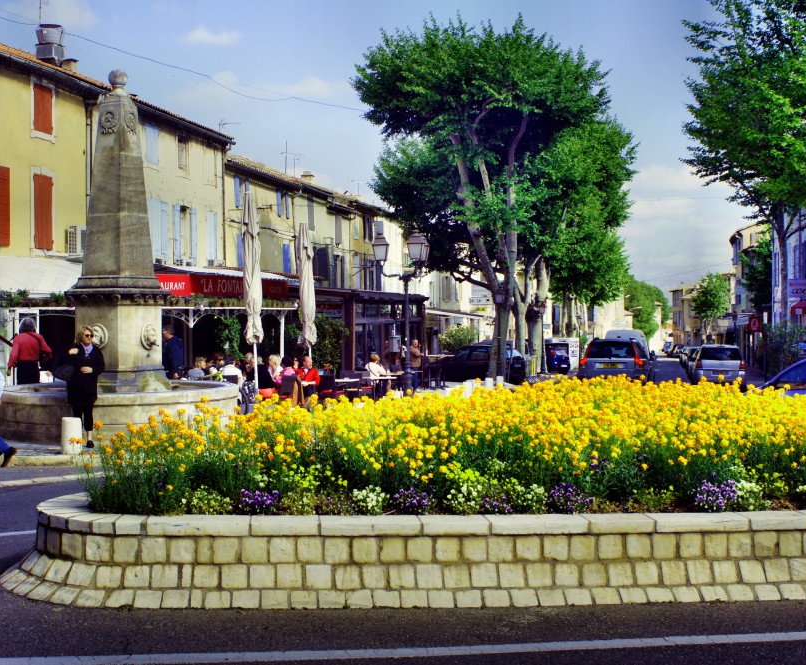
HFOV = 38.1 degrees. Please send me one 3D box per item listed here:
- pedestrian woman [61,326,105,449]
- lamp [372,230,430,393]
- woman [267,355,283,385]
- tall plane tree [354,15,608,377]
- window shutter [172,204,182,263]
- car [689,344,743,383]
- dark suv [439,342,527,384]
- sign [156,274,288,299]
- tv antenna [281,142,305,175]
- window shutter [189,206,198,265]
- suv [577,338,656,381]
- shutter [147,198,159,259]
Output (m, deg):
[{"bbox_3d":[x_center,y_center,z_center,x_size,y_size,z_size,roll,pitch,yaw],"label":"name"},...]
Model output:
[{"bbox_3d":[-4.310,0.730,15.750,0.580,1.660,0.400,0,0,-23],"label":"pedestrian woman"},{"bbox_3d":[-0.040,-0.410,30.500,1.520,4.420,1.550,0,1,0],"label":"lamp"},{"bbox_3d":[-2.380,1.030,20.900,0.750,1.250,0.500,-1,1,-37],"label":"woman"},{"bbox_3d":[2.850,-4.950,43.500,9.400,13.500,9.000,0,0,14],"label":"tall plane tree"},{"bbox_3d":[-7.120,-3.090,36.700,0.060,1.840,0.530,0,1,13],"label":"window shutter"},{"bbox_3d":[11.990,1.350,44.300,1.780,1.670,4.400,0,-1,12],"label":"car"},{"bbox_3d":[2.630,1.260,46.300,4.300,1.580,1.760,0,1,34],"label":"dark suv"},{"bbox_3d":[-3.600,-0.940,25.400,0.300,0.480,5.800,0,1,13],"label":"sign"},{"bbox_3d":[-5.400,-8.530,57.000,1.250,1.720,0.500,-1,1,-31],"label":"tv antenna"},{"bbox_3d":[-7.150,-3.280,40.000,0.050,1.950,0.530,0,0,14],"label":"window shutter"},{"bbox_3d":[6.410,1.090,34.800,1.900,1.740,4.750,0,-1,14],"label":"suv"},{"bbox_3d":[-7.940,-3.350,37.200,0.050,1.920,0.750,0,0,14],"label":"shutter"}]

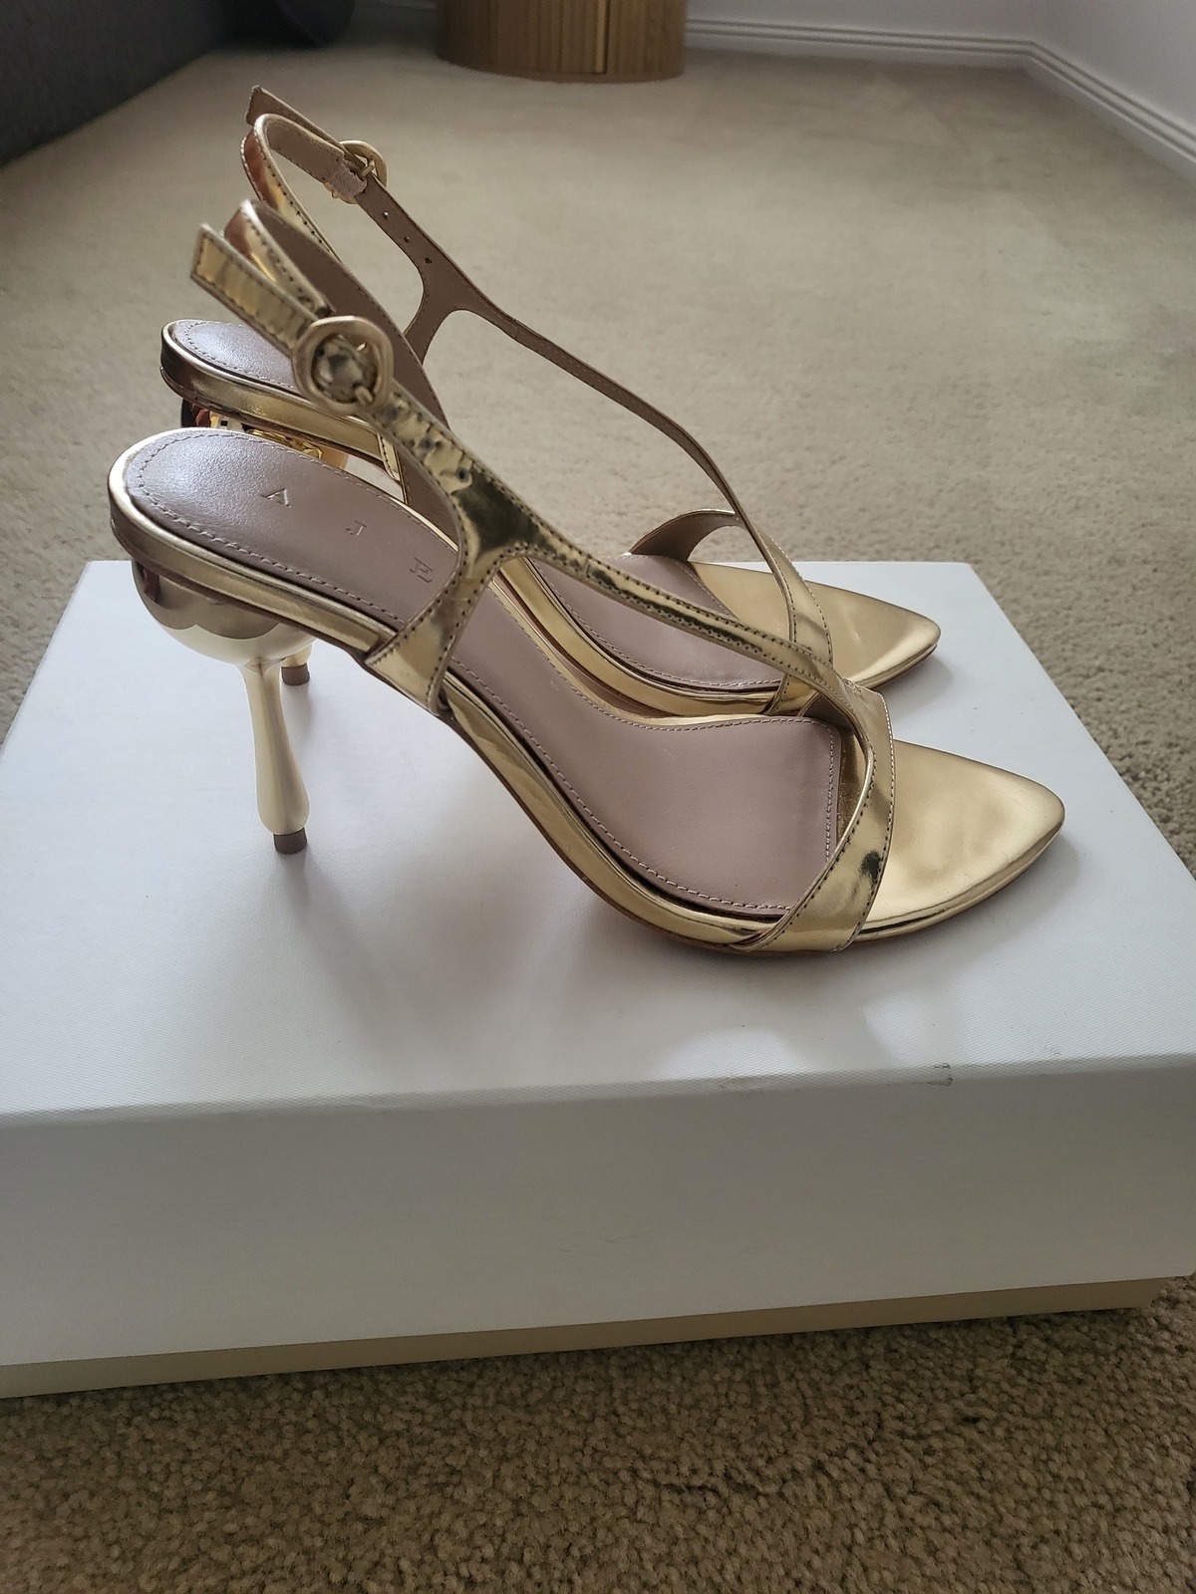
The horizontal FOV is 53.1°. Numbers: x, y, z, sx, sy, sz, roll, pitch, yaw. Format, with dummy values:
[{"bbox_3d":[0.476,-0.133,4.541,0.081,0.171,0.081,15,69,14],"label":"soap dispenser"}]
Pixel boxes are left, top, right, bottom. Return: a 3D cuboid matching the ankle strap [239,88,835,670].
[{"bbox_3d":[-0.009,-0.112,0.340,0.169,0.145,0.080,-3,38,-9],"label":"ankle strap"}]

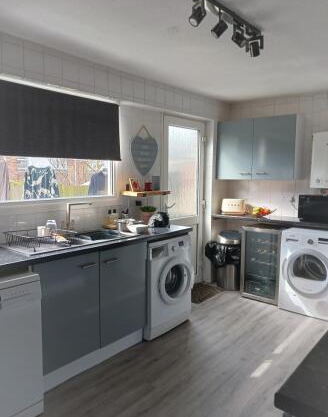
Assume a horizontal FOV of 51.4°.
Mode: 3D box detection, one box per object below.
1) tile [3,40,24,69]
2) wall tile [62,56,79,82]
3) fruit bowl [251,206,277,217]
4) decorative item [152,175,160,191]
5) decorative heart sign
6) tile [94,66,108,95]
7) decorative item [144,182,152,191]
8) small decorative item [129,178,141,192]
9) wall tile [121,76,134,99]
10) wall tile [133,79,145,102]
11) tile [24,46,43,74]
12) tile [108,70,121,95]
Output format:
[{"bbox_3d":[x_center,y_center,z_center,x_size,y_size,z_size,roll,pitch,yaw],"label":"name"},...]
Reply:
[{"bbox_3d":[-1.056,-1.071,2.379,0.010,0.164,0.153,5,7,40],"label":"tile"},{"bbox_3d":[-0.730,-1.073,2.677,0.011,0.158,0.154,5,8,41],"label":"wall tile"},{"bbox_3d":[1.224,0.051,4.212,0.325,0.135,0.320,0,5,0],"label":"fruit bowl"},{"bbox_3d":[-0.080,-0.261,3.636,0.045,0.150,0.080,5,7,40],"label":"decorative item"},{"bbox_3d":[-0.183,-0.572,3.443,0.020,0.495,0.403,5,8,41],"label":"decorative heart sign"},{"bbox_3d":[-0.533,-1.086,2.903,0.011,0.177,0.150,5,8,41],"label":"tile"},{"bbox_3d":[-0.158,-0.219,3.533,0.050,0.083,0.065,5,7,40],"label":"decorative item"},{"bbox_3d":[-0.269,-0.215,3.192,0.050,0.132,0.133,5,8,41],"label":"small decorative item"},{"bbox_3d":[-0.345,-1.145,3.205,0.010,0.164,0.162,5,7,40],"label":"wall tile"},{"bbox_3d":[-0.237,-1.124,3.242,0.011,0.172,0.153,5,8,41],"label":"wall tile"},{"bbox_3d":[-0.954,-1.082,2.497,0.010,0.164,0.155,5,7,40],"label":"tile"},{"bbox_3d":[-0.447,-1.134,3.087,0.010,0.164,0.147,5,7,40],"label":"tile"}]

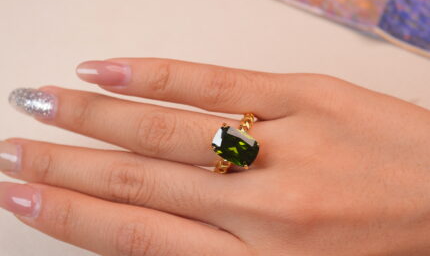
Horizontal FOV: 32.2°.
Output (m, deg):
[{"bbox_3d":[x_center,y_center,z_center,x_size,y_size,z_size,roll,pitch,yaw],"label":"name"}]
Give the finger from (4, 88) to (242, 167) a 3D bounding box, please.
[{"bbox_3d":[-0.030,-0.002,0.251,0.084,0.017,0.018,11,76,9],"label":"finger"}]

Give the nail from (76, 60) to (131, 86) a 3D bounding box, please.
[{"bbox_3d":[-0.038,-0.019,0.255,0.018,0.004,0.009,3,75,11],"label":"nail"}]

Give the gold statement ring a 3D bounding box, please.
[{"bbox_3d":[0.007,0.005,0.243,0.013,0.025,0.021,28,82,3],"label":"gold statement ring"}]

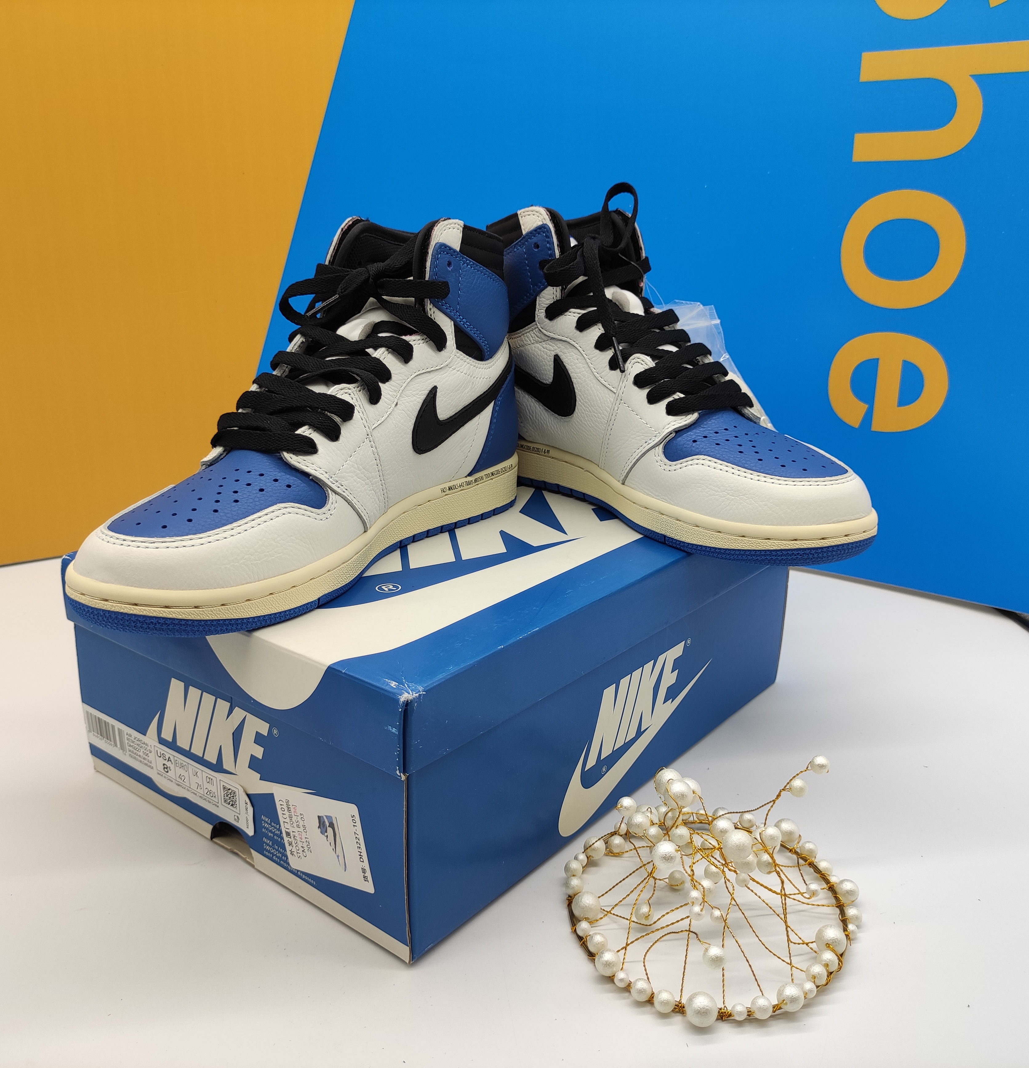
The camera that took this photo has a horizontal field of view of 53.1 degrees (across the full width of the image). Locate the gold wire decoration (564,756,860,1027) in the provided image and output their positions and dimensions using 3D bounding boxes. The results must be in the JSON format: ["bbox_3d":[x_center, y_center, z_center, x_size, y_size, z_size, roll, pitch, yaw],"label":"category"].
[{"bbox_3d":[0.086,0.140,0.444,0.125,0.060,0.128,0,18,0],"label":"gold wire decoration"}]

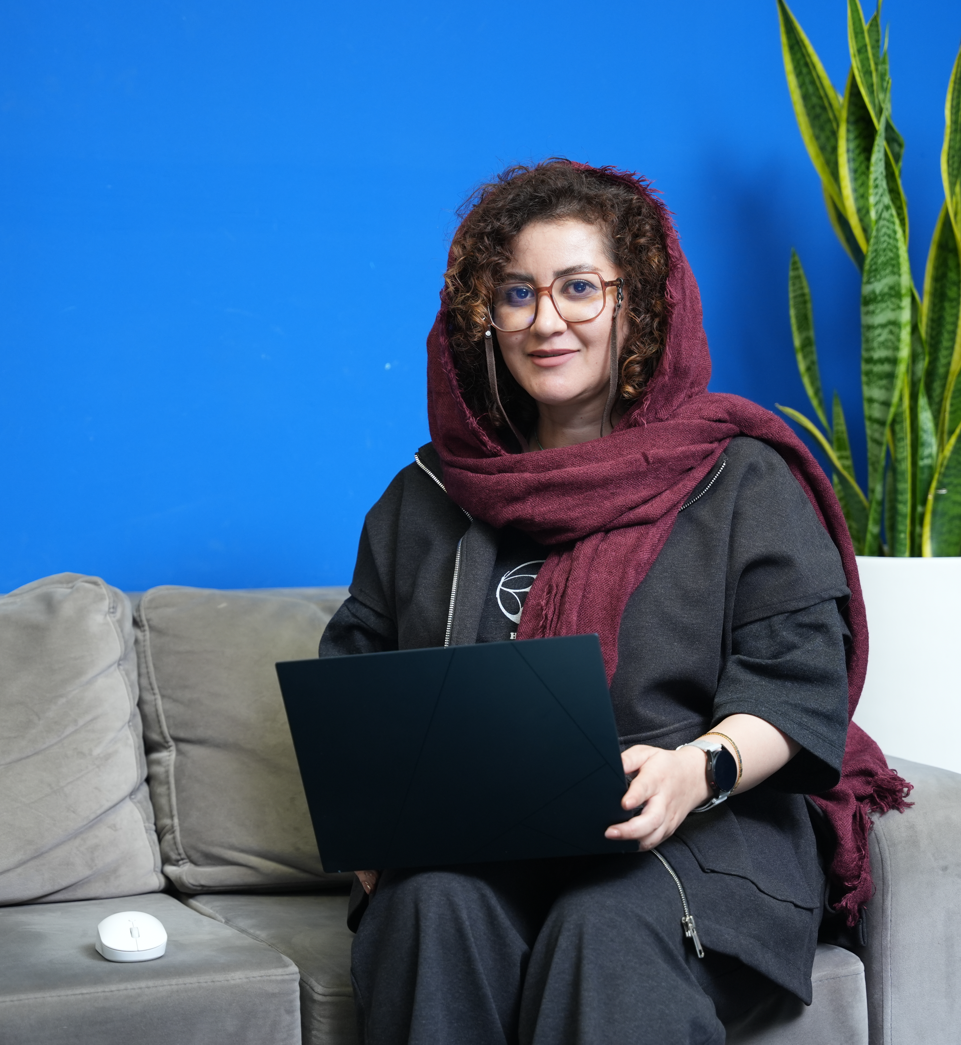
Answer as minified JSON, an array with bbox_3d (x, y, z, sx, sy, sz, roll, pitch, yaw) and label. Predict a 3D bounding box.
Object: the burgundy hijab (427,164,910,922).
[{"bbox_3d":[0.188,0.020,3.110,0.470,0.770,0.350,0,1,18],"label":"burgundy hijab"}]

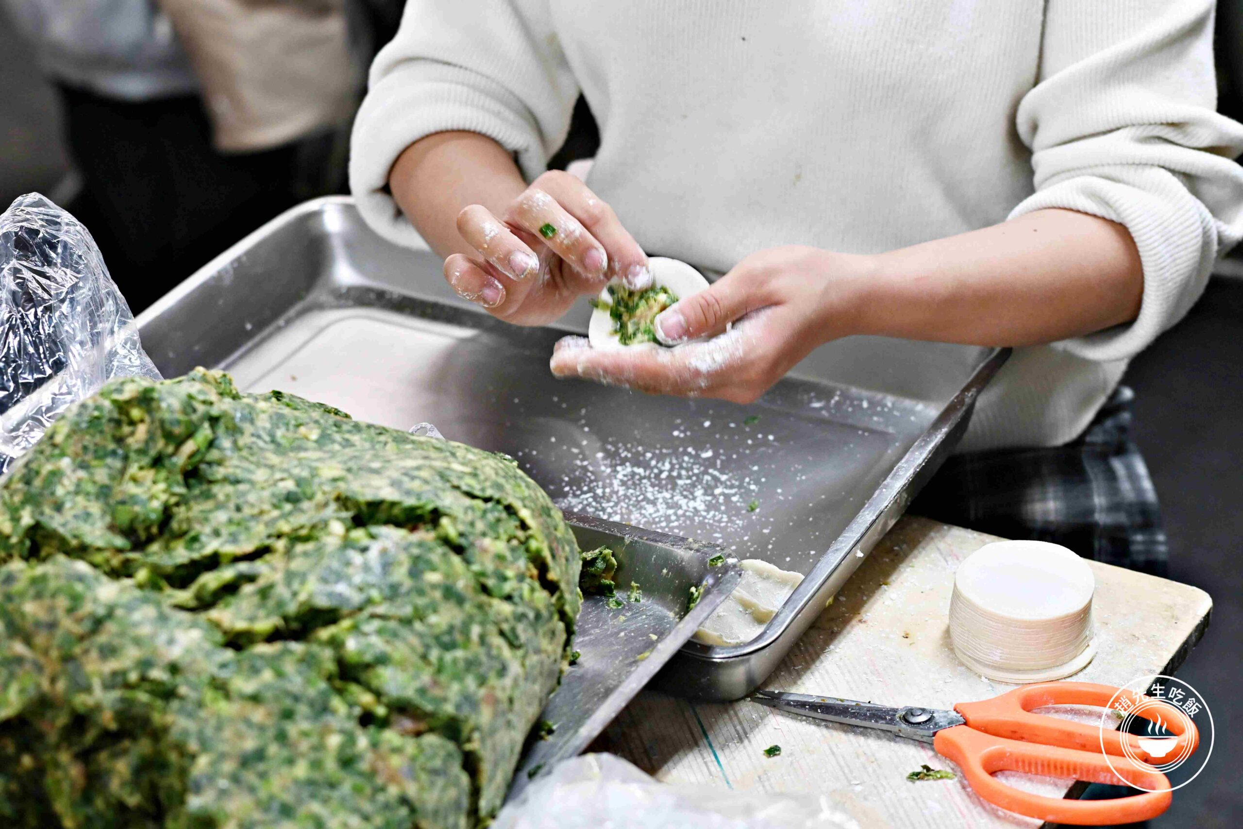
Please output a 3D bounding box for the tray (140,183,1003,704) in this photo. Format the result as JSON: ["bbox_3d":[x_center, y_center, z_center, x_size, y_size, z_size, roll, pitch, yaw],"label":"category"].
[{"bbox_3d":[-0.066,0.009,1.433,0.487,0.052,0.364,12,33,26],"label":"tray"}]

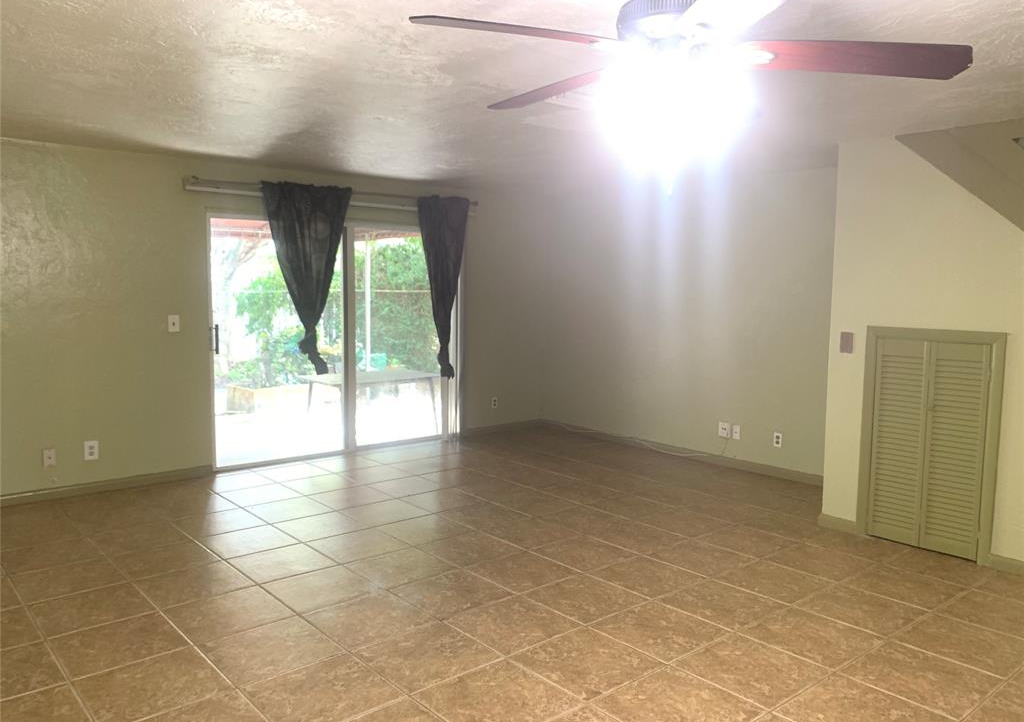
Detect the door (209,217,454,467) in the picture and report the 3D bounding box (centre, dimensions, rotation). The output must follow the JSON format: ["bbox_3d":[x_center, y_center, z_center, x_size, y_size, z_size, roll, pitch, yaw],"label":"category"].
[{"bbox_3d":[-1.446,-0.162,6.792,2.410,2.020,0.090,-4,7,-41],"label":"door"}]

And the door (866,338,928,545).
[{"bbox_3d":[2.288,0.477,4.569,0.030,1.200,0.300,-4,7,-41],"label":"door"}]

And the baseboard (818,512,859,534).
[{"bbox_3d":[2.064,1.021,4.862,0.020,0.076,0.245,-4,7,-41],"label":"baseboard"}]

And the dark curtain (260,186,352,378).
[{"bbox_3d":[-1.677,-0.664,6.377,0.795,1.580,0.120,-4,7,-41],"label":"dark curtain"}]

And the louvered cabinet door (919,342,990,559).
[{"bbox_3d":[2.489,0.499,4.338,0.030,1.200,0.313,-4,7,-41],"label":"louvered cabinet door"}]

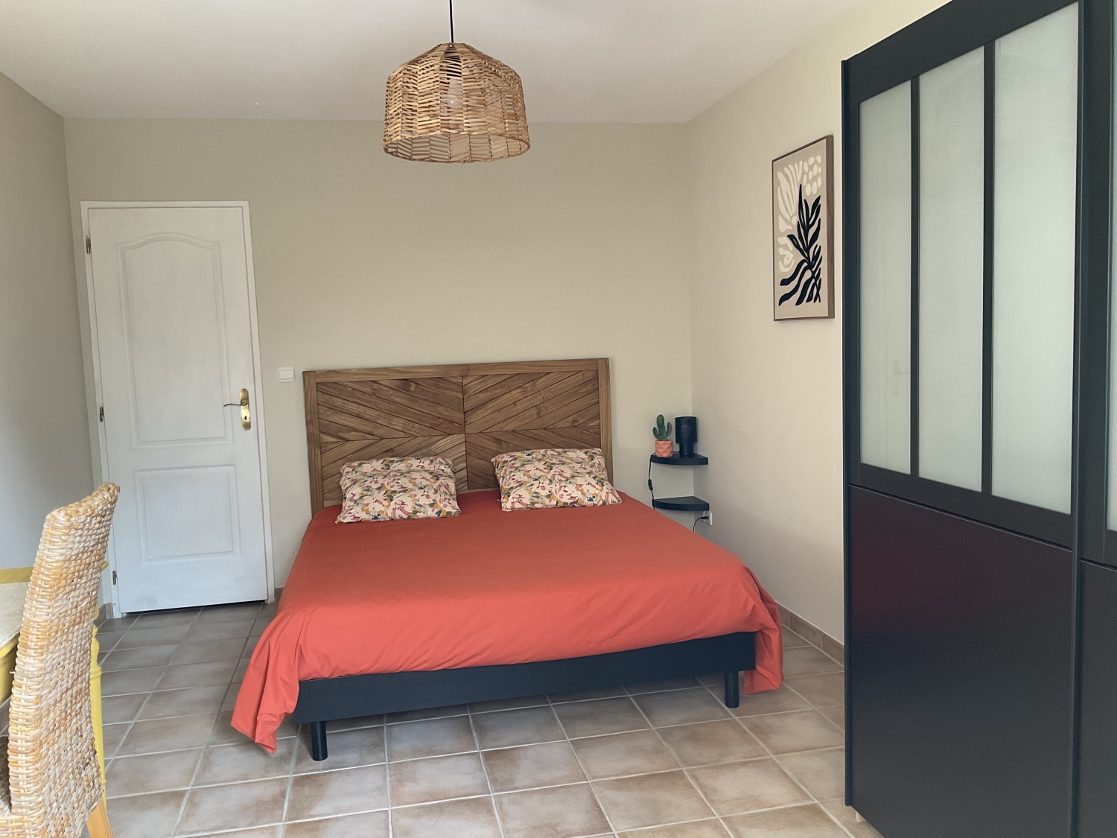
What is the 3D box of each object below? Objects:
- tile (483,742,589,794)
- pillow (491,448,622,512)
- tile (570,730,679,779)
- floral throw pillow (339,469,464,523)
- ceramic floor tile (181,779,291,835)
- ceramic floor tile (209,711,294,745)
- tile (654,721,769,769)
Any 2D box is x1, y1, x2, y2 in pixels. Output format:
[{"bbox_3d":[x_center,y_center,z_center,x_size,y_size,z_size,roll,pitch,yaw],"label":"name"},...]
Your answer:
[{"bbox_3d":[-0.082,1.121,3.010,0.298,0.010,0.298,-3,6,-12],"label":"tile"},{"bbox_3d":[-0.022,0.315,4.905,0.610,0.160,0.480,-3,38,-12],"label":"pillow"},{"bbox_3d":[0.214,1.106,3.074,0.296,0.012,0.296,-3,6,-12],"label":"tile"},{"bbox_3d":[-0.785,0.365,4.607,0.572,0.128,0.486,-3,24,-12],"label":"floral throw pillow"},{"bbox_3d":[-0.968,1.165,2.811,0.297,0.010,0.297,-3,5,-12],"label":"ceramic floor tile"},{"bbox_3d":[-1.098,1.120,3.421,0.298,0.010,0.298,-3,6,-12],"label":"ceramic floor tile"},{"bbox_3d":[0.513,1.087,3.132,0.298,0.010,0.298,-3,6,-12],"label":"tile"}]

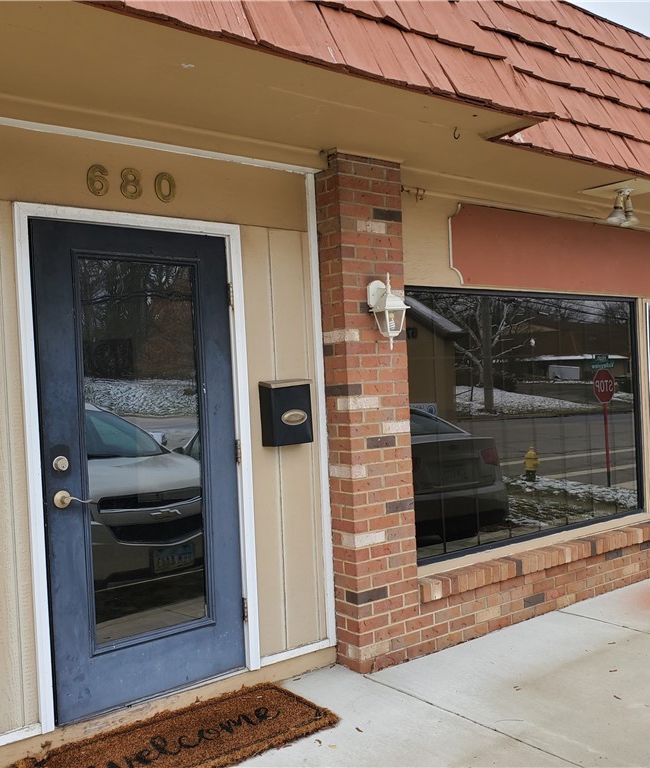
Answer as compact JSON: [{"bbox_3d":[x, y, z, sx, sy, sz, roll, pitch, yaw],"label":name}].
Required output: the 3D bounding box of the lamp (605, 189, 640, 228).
[{"bbox_3d":[1.848,-1.090,4.772,0.180,0.230,0.170,-3,0,-36],"label":"lamp"}]

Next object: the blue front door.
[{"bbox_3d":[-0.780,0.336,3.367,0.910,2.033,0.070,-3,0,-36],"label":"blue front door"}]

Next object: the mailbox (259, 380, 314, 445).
[{"bbox_3d":[-0.183,0.134,3.730,0.240,0.319,0.115,-3,0,-36],"label":"mailbox"}]

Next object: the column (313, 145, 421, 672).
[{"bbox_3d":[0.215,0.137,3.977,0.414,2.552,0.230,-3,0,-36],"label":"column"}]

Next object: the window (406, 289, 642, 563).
[{"bbox_3d":[1.328,0.190,4.815,2.300,1.520,0.080,-3,0,-36],"label":"window"}]

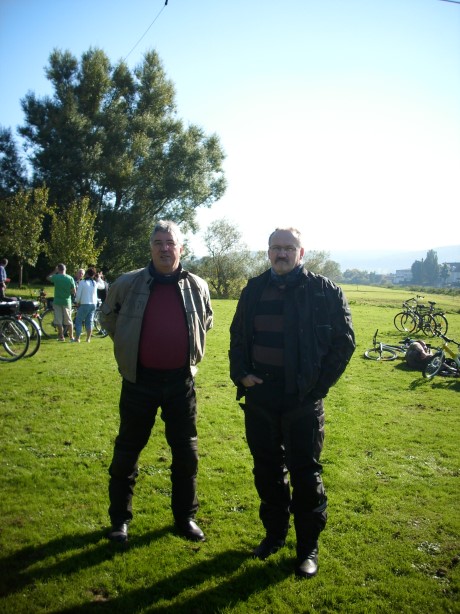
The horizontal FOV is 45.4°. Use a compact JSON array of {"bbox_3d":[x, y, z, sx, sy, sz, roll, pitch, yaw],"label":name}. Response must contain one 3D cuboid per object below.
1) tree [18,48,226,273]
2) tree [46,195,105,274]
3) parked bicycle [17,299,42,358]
[{"bbox_3d":[-9.780,-12.418,50.000,17.500,20.500,15.500,1,3,0],"label":"tree"},{"bbox_3d":[-10.751,-4.460,38.000,4.000,6.300,3.800,1,3,0],"label":"tree"},{"bbox_3d":[-4.000,0.330,9.360,1.750,1.060,0.580,1,3,14],"label":"parked bicycle"}]

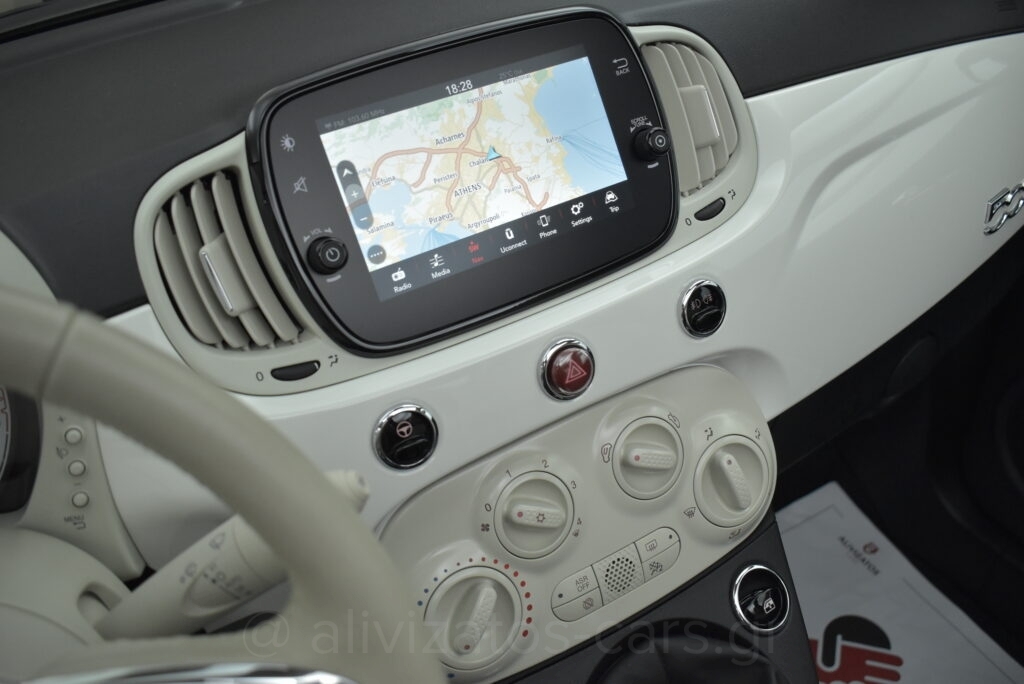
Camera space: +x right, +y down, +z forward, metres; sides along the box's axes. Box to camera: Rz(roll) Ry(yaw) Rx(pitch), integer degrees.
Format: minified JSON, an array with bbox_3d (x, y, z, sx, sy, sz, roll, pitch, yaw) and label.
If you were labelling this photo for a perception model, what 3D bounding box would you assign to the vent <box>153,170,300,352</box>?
[{"bbox_3d":[-0.135,-0.034,0.441,0.054,0.088,0.025,-22,9,-18],"label":"vent"}]

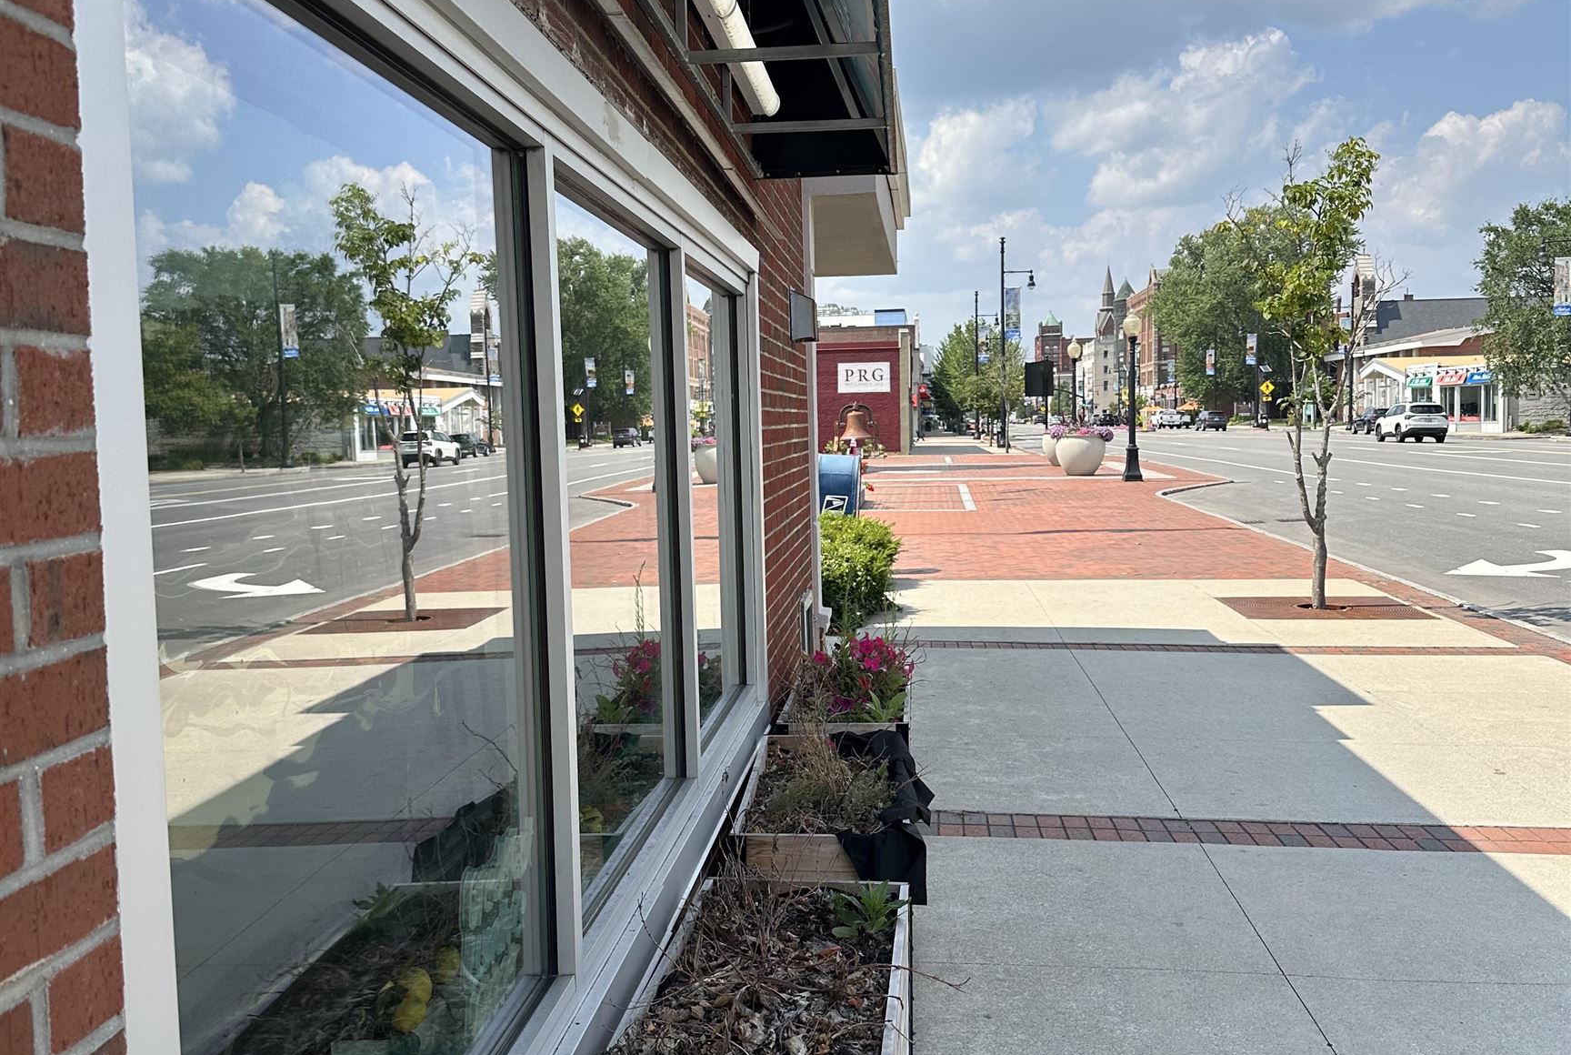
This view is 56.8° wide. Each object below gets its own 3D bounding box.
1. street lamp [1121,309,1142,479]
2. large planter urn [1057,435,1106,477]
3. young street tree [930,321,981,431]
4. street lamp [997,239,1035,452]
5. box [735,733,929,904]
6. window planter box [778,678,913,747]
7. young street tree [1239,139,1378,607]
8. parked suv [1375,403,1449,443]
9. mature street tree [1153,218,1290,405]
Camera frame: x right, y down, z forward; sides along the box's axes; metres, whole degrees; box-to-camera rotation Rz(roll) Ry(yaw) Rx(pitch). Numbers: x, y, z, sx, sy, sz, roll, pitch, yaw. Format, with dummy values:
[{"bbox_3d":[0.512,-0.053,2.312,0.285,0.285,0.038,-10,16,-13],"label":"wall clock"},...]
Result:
[{"bbox_3d":[8.601,-3.273,36.027,0.480,4.160,0.480,-1,4,5],"label":"street lamp"},{"bbox_3d":[8.123,-1.996,39.689,1.330,1.130,1.330,-1,4,5],"label":"large planter urn"},{"bbox_3d":[13.983,-11.829,114.649,4.600,9.500,4.600,-1,4,5],"label":"young street tree"},{"bbox_3d":[11.756,-9.367,73.753,1.900,10.600,0.500,-1,4,5],"label":"street lamp"},{"bbox_3d":[0.148,1.013,4.320,0.490,0.560,1.190,-1,4,4],"label":"box"},{"bbox_3d":[0.262,0.913,5.691,0.467,0.560,1.180,-1,4,5],"label":"window planter box"},{"bbox_3d":[4.519,-1.306,12.430,1.350,4.000,1.350,-1,4,5],"label":"young street tree"},{"bbox_3d":[26.756,-4.511,62.172,1.840,1.700,4.600,-1,4,5],"label":"parked suv"},{"bbox_3d":[43.772,-19.383,137.559,18.000,19.800,17.000,-1,4,5],"label":"mature street tree"}]

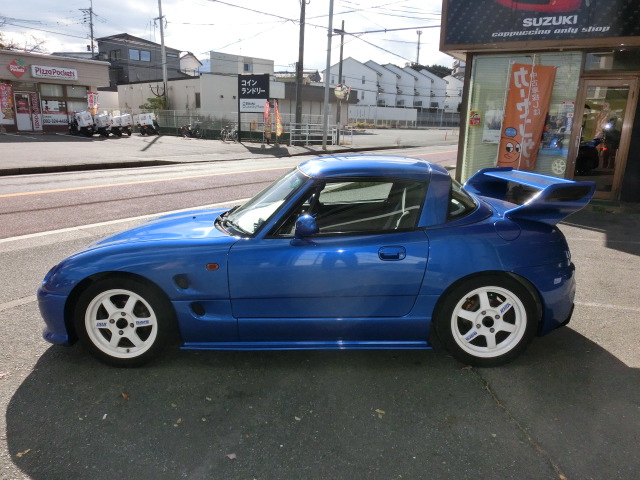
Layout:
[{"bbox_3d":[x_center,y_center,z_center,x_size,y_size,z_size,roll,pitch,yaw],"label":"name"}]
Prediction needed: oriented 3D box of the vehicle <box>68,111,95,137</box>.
[{"bbox_3d":[-13.651,-6.651,26.455,1.720,1.420,0.630,10,17,30],"label":"vehicle"}]

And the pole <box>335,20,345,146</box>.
[{"bbox_3d":[1.077,-7.897,23.572,0.300,6.070,0.250,2,14,0],"label":"pole"}]

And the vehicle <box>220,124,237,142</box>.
[{"bbox_3d":[-4.808,-5.621,24.396,0.550,1.030,1.720,-8,17,-32],"label":"vehicle"}]

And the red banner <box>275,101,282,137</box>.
[{"bbox_3d":[-2.200,-6.440,24.500,0.450,1.850,0.200,3,15,5],"label":"red banner"}]

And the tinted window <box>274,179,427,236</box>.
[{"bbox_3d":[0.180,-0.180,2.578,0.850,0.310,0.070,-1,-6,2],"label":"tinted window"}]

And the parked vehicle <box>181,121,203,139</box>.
[{"bbox_3d":[-7.312,-6.259,26.300,0.600,1.000,1.600,9,16,26],"label":"parked vehicle"}]

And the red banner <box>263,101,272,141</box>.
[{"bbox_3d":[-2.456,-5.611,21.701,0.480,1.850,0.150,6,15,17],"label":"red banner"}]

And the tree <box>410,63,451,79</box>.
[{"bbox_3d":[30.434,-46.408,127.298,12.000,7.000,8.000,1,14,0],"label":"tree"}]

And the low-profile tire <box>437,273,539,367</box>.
[{"bbox_3d":[0.938,0.439,2.638,0.570,0.570,0.185,0,14,1],"label":"low-profile tire"}]

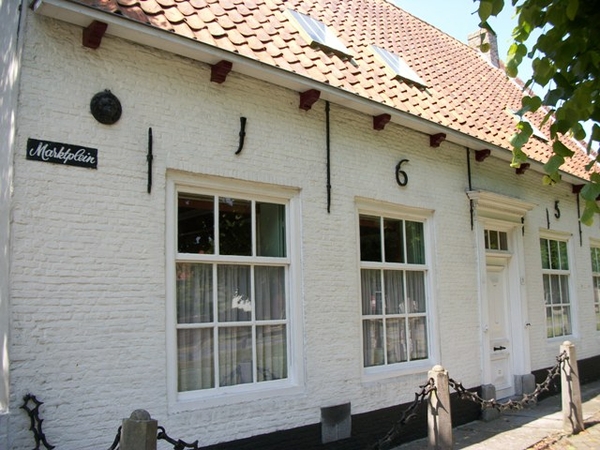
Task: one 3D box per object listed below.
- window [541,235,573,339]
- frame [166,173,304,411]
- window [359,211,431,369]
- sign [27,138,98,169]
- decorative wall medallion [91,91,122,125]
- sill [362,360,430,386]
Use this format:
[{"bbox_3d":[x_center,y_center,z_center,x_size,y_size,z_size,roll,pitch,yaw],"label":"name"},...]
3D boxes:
[{"bbox_3d":[4.248,1.051,9.237,0.968,1.629,0.090,5,-10,-40],"label":"window"},{"bbox_3d":[-0.568,0.584,5.095,1.473,2.001,0.120,5,-10,-40],"label":"frame"},{"bbox_3d":[1.111,0.771,6.557,1.207,1.748,0.090,5,-10,-40],"label":"window"},{"bbox_3d":[-1.760,-0.523,4.133,0.498,0.154,0.020,5,-10,-40],"label":"sign"},{"bbox_3d":[-1.525,-0.912,4.355,0.245,0.256,0.080,5,-10,-40],"label":"decorative wall medallion"},{"bbox_3d":[1.122,1.690,6.357,1.329,0.106,0.120,5,-10,-40],"label":"sill"}]

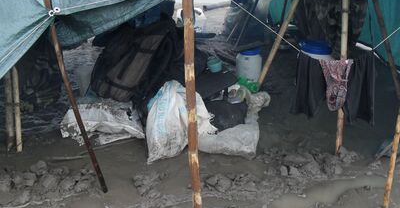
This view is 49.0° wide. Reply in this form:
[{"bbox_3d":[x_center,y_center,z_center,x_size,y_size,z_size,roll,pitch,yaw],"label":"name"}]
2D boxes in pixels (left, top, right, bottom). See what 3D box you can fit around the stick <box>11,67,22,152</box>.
[{"bbox_3d":[-1.368,0.054,3.284,0.043,0.698,0.043,5,23,-2],"label":"stick"}]

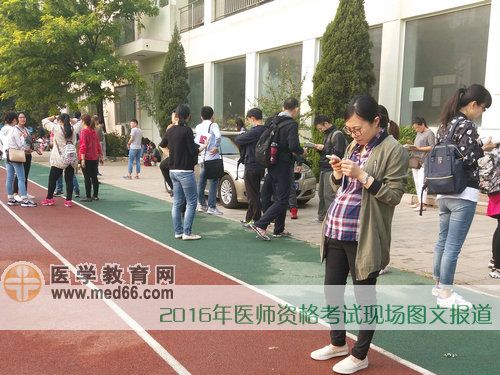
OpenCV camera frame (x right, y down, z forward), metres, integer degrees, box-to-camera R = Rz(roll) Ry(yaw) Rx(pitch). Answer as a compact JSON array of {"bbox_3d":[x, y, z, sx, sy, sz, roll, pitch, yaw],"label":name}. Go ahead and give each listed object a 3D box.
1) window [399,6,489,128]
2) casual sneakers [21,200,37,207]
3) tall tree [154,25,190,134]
[{"bbox_3d":[4.233,-2.609,8.981,0.120,2.482,1.904,-7,11,-38],"label":"window"},{"bbox_3d":[-3.972,0.273,7.262,0.270,0.105,0.100,3,8,18],"label":"casual sneakers"},{"bbox_3d":[-3.382,-3.985,17.238,1.550,5.670,1.550,-7,11,-38],"label":"tall tree"}]

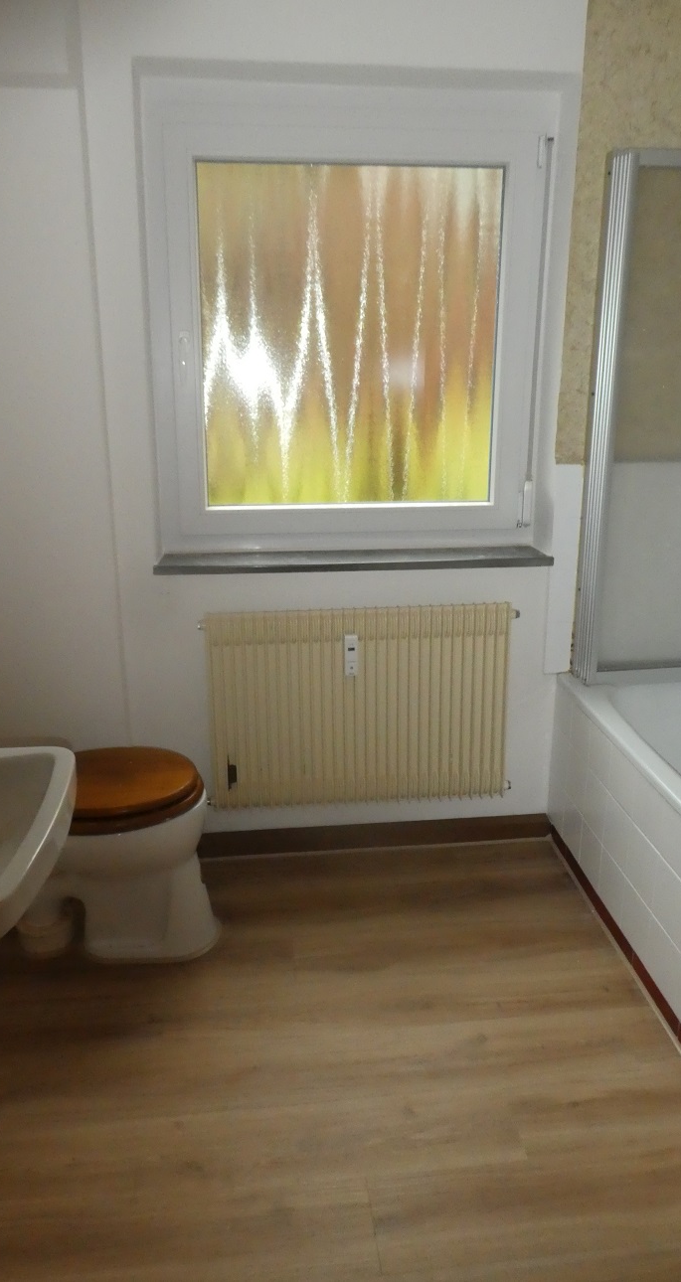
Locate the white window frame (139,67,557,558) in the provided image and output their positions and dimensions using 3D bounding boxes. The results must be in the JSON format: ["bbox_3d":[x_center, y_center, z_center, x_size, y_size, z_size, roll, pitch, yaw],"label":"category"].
[{"bbox_3d":[0.034,-0.860,2.495,1.095,1.230,0.075,-2,17,-5],"label":"white window frame"}]

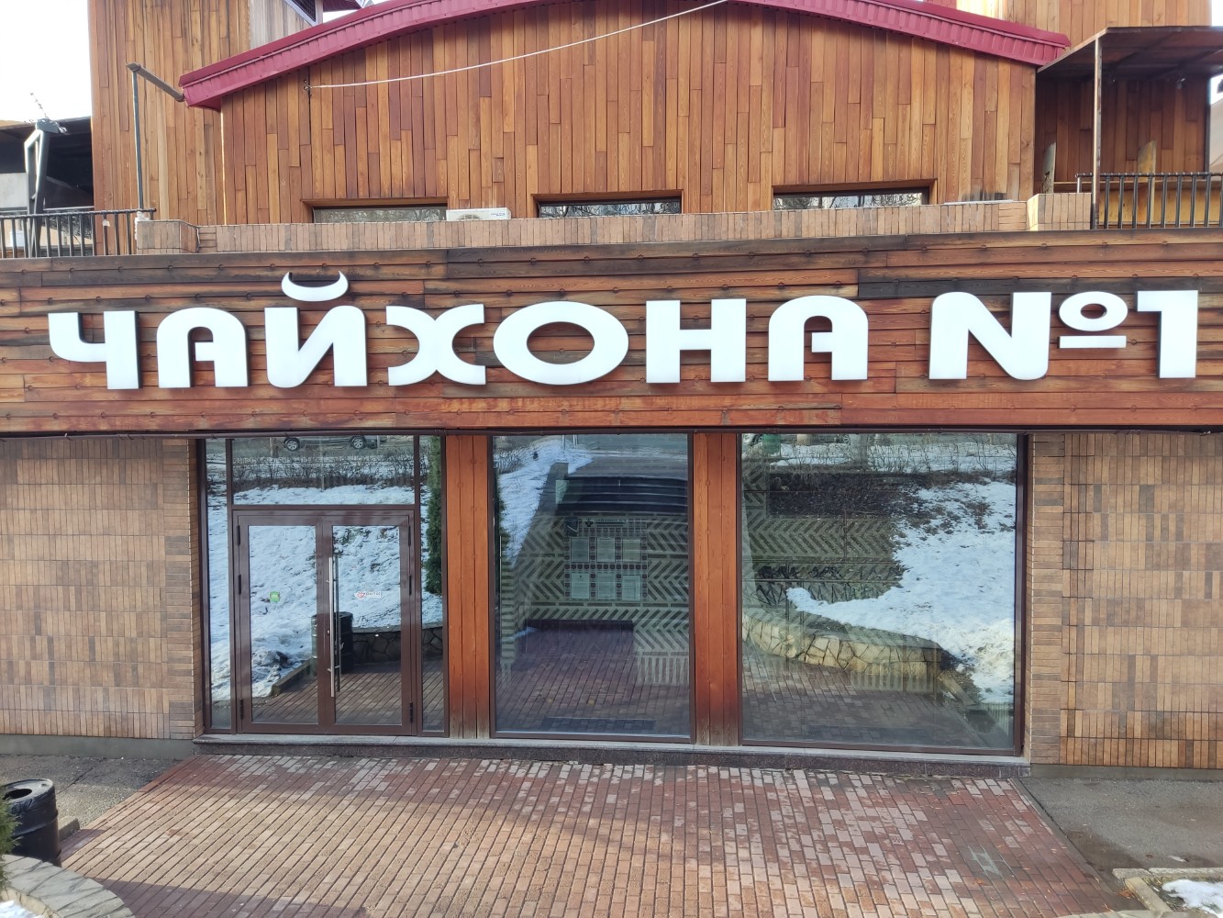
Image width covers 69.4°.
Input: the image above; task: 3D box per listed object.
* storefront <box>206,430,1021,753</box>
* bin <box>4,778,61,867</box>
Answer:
[{"bbox_3d":[-0.152,1.290,8.893,8.289,3.196,0.200,0,2,5],"label":"storefront"},{"bbox_3d":[-4.378,2.805,6.422,0.565,0.780,0.565,0,2,5],"label":"bin"}]

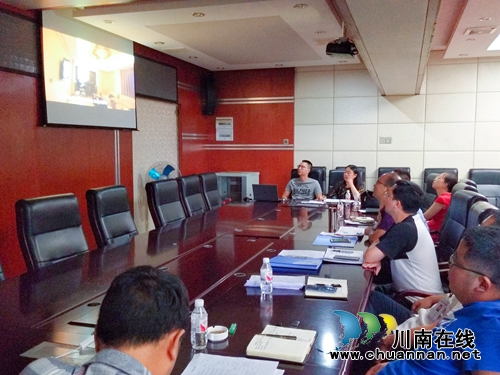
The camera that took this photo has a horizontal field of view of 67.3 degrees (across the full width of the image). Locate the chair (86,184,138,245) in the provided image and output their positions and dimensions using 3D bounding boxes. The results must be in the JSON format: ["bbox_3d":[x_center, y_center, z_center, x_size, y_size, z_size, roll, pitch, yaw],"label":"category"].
[{"bbox_3d":[-0.973,0.575,3.119,0.650,1.120,0.600,2,6,22],"label":"chair"}]

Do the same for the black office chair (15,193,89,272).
[{"bbox_3d":[-1.148,0.638,2.502,0.650,1.120,0.600,2,6,23],"label":"black office chair"}]

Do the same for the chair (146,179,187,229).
[{"bbox_3d":[-0.714,0.502,4.028,0.660,1.120,0.600,3,7,23],"label":"chair"}]

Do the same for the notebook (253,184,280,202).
[{"bbox_3d":[0.225,0.072,5.084,0.350,0.230,0.280,1,6,9],"label":"notebook"}]

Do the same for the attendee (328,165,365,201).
[{"bbox_3d":[1.323,0.313,5.299,0.500,1.220,0.660,5,8,37],"label":"attendee"}]

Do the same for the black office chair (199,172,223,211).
[{"bbox_3d":[-0.345,0.405,4.887,0.660,1.120,0.600,3,7,23],"label":"black office chair"}]

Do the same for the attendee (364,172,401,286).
[{"bbox_3d":[1.190,0.503,3.037,0.750,1.280,0.520,2,6,20],"label":"attendee"}]

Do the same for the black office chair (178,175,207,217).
[{"bbox_3d":[-0.467,0.442,4.414,0.650,1.120,0.600,2,6,22],"label":"black office chair"}]

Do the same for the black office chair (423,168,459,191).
[{"bbox_3d":[2.937,0.311,5.799,0.600,1.120,0.660,3,7,23],"label":"black office chair"}]

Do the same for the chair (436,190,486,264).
[{"bbox_3d":[1.411,0.592,2.948,0.650,1.120,0.600,2,6,22],"label":"chair"}]

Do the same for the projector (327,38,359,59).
[{"bbox_3d":[0.916,-1.360,3.720,0.290,0.150,0.320,3,7,23],"label":"projector"}]

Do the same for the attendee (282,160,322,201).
[{"bbox_3d":[0.757,0.256,5.470,0.540,1.290,0.660,3,7,23],"label":"attendee"}]

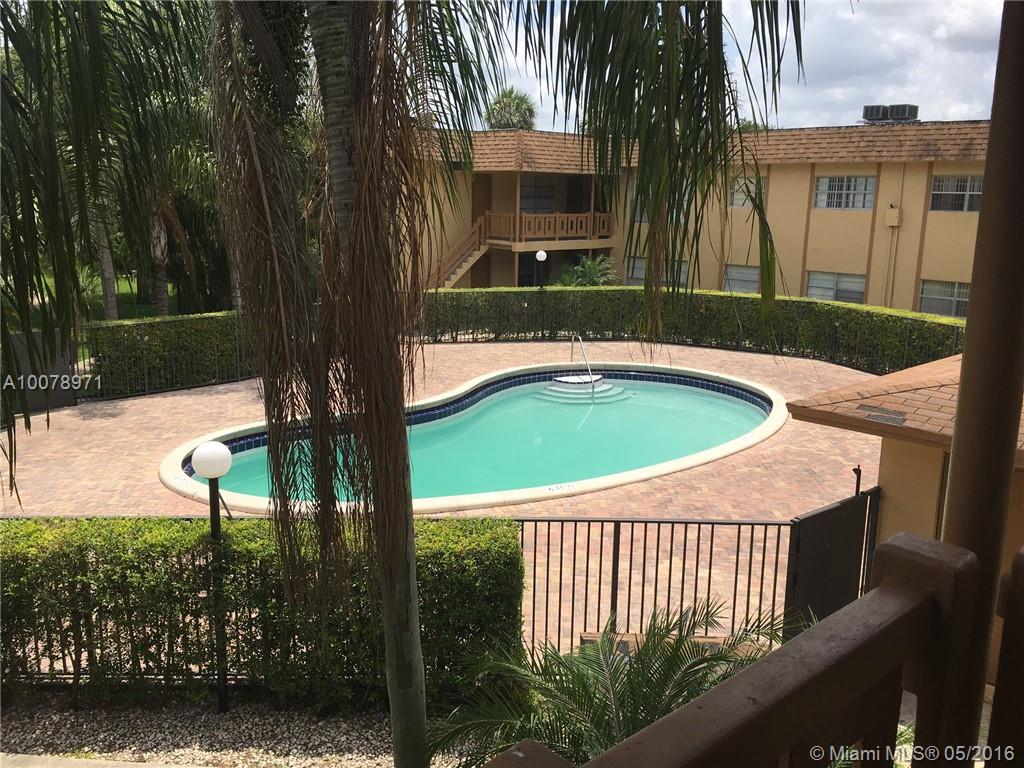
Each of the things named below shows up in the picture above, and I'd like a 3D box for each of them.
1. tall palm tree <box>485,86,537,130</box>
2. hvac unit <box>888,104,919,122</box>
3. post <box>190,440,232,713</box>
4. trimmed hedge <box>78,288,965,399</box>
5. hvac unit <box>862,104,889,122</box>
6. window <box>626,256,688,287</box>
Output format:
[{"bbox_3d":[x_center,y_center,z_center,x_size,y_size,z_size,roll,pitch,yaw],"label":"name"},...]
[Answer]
[{"bbox_3d":[-0.129,-11.605,48.641,3.100,10.100,3.100,1,12,0],"label":"tall palm tree"},{"bbox_3d":[12.660,-8.759,27.729,0.680,0.530,0.680,-9,16,-38],"label":"hvac unit"},{"bbox_3d":[-2.388,1.583,6.933,0.310,2.350,0.310,1,12,0],"label":"post"},{"bbox_3d":[0.341,-1.190,21.513,19.000,1.530,7.900,0,13,-4],"label":"trimmed hedge"},{"bbox_3d":[12.051,-8.929,28.287,0.680,0.530,0.680,-9,16,-38],"label":"hvac unit"},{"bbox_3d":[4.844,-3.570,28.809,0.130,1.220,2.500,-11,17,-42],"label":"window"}]

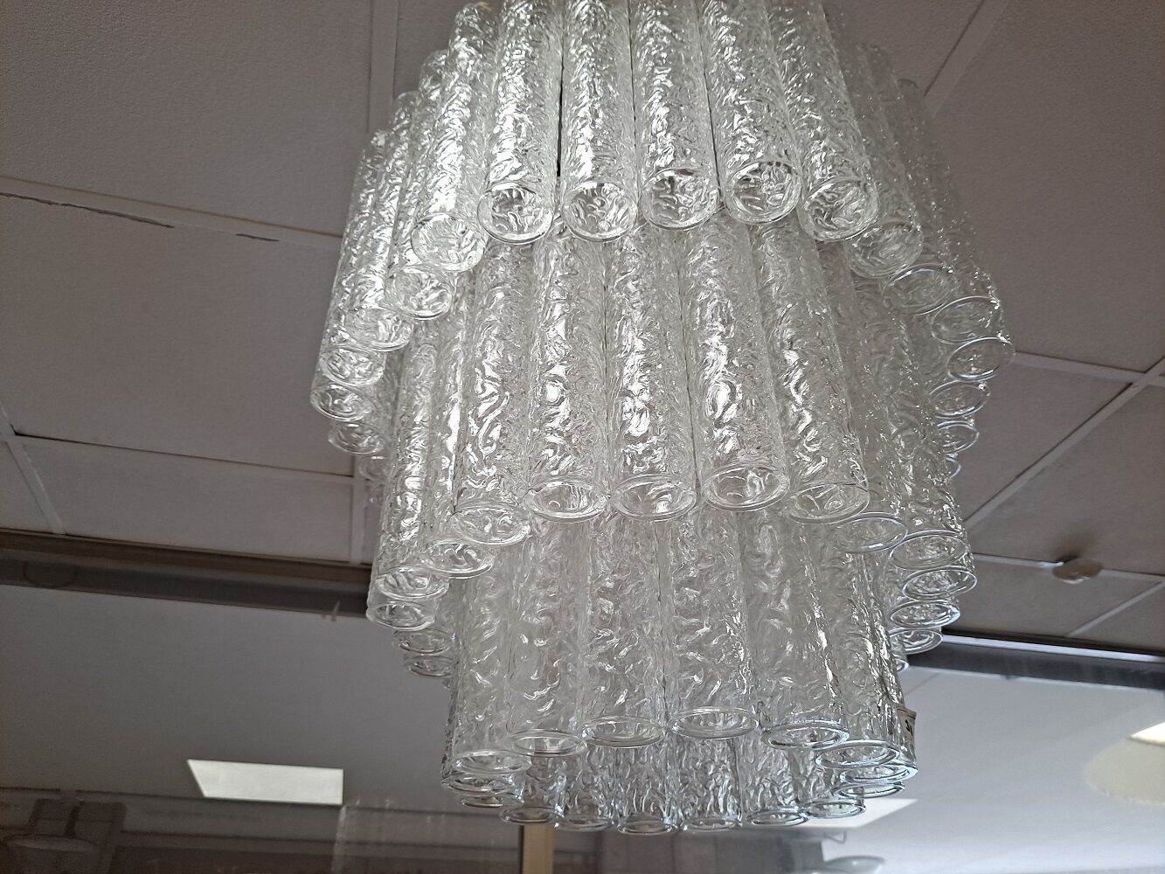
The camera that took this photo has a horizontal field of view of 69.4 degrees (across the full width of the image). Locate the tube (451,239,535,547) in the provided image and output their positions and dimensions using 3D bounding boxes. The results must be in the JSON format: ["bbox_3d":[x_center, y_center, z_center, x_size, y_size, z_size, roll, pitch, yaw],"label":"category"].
[{"bbox_3d":[-0.056,-0.057,0.614,0.051,0.281,0.051,0,-37,0],"label":"tube"}]

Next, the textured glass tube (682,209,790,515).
[{"bbox_3d":[0.101,-0.089,0.609,0.053,0.299,0.053,5,-36,-7],"label":"textured glass tube"}]

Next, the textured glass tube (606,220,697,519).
[{"bbox_3d":[0.043,-0.076,0.581,0.051,0.281,0.051,0,-37,0],"label":"textured glass tube"}]

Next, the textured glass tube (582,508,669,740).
[{"bbox_3d":[0.026,0.057,0.599,0.053,0.299,0.053,-11,-37,14],"label":"textured glass tube"}]

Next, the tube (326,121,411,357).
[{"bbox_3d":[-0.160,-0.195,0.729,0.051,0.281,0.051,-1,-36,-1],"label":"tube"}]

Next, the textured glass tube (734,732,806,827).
[{"bbox_3d":[0.153,0.190,0.753,0.051,0.281,0.051,-1,-36,-1],"label":"textured glass tube"}]

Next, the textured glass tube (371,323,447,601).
[{"bbox_3d":[-0.119,-0.009,0.674,0.051,0.281,0.051,0,-37,0],"label":"textured glass tube"}]

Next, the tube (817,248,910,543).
[{"bbox_3d":[0.189,-0.057,0.652,0.053,0.299,0.053,24,-42,-29],"label":"tube"}]

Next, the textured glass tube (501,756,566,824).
[{"bbox_3d":[-0.035,0.183,0.742,0.051,0.281,0.051,1,-36,1],"label":"textured glass tube"}]

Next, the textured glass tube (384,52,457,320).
[{"bbox_3d":[-0.126,-0.234,0.740,0.053,0.299,0.053,0,-36,0],"label":"textured glass tube"}]

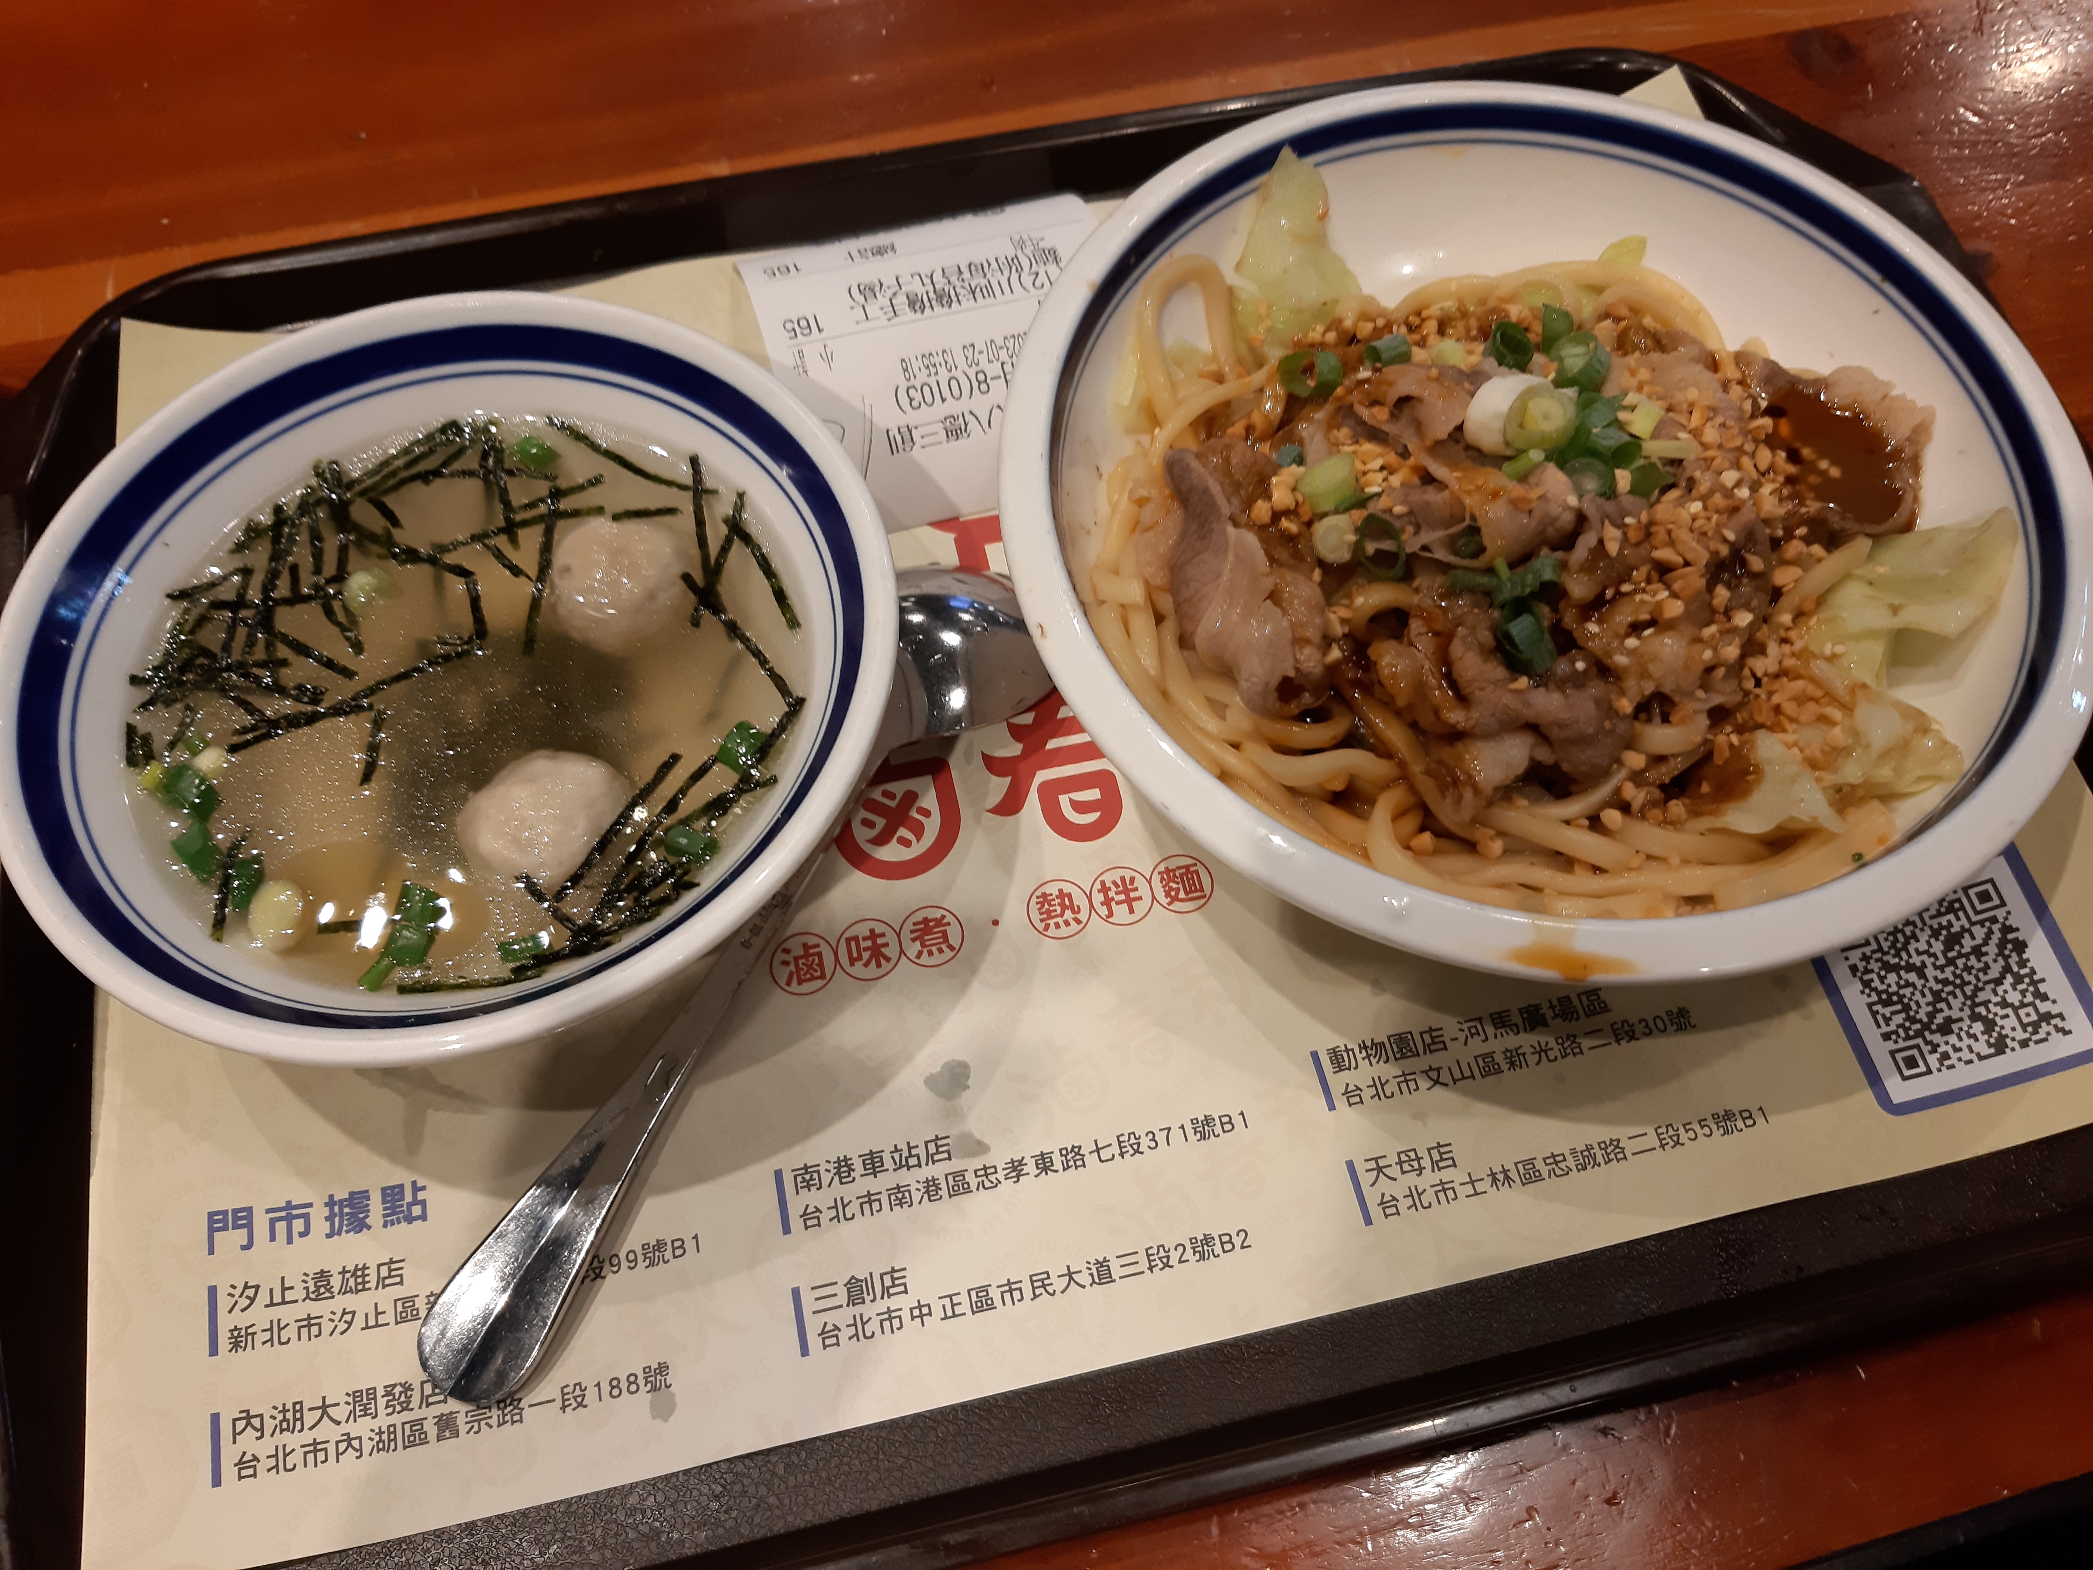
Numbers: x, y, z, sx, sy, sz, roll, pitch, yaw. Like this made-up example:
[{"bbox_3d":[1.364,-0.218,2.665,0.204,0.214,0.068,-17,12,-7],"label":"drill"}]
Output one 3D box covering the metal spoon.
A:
[{"bbox_3d":[-0.050,0.023,0.281,0.043,0.022,0.173,25,66,12],"label":"metal spoon"}]

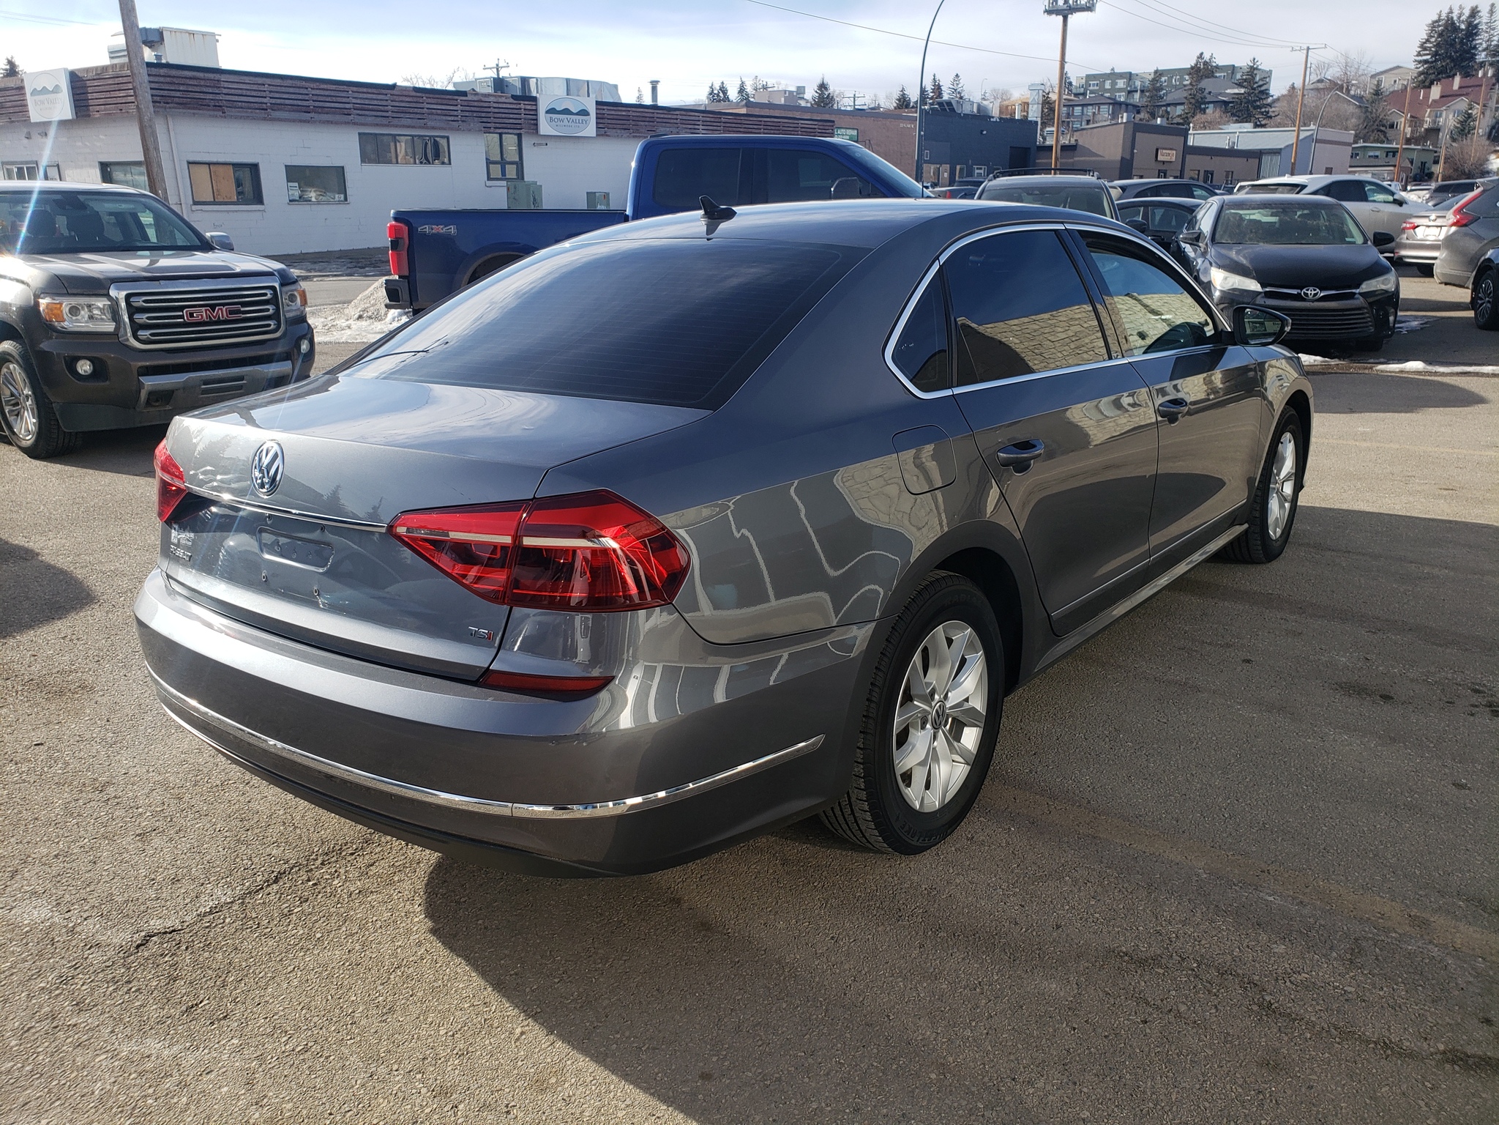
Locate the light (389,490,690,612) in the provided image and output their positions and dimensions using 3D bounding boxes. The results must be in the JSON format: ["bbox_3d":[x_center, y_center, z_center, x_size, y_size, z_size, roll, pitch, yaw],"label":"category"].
[{"bbox_3d":[-0.361,-0.057,1.910,0.520,0.210,0.250,11,21,38],"label":"light"}]

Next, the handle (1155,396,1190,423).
[{"bbox_3d":[1.311,-0.476,3.497,0.065,0.070,0.245,11,21,38],"label":"handle"}]

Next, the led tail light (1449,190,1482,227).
[{"bbox_3d":[9.668,-4.767,15.200,0.400,0.520,0.320,5,18,22],"label":"led tail light"}]

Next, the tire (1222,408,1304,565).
[{"bbox_3d":[2.137,-0.331,4.753,0.220,0.662,0.662,10,20,35],"label":"tire"}]

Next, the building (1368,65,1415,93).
[{"bbox_3d":[105.140,-76.956,183.261,10.000,7.500,11.000,8,19,30],"label":"building"}]

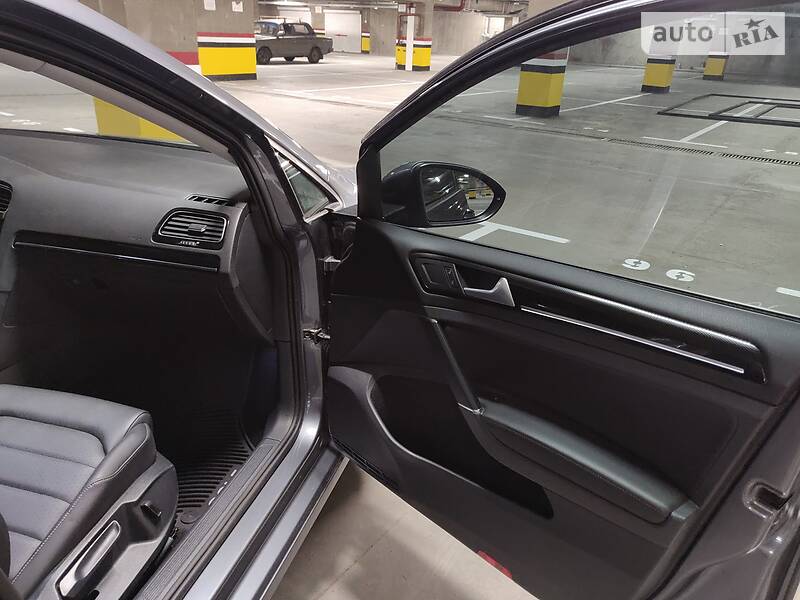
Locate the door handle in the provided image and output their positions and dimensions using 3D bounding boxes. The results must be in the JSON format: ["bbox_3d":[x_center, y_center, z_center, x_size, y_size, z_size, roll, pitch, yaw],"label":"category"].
[{"bbox_3d":[0.160,-0.017,1.040,0.105,0.045,0.030,22,31,35],"label":"door handle"}]

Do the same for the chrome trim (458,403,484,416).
[{"bbox_3d":[0.138,0.205,1.091,0.055,0.018,0.025,22,31,35],"label":"chrome trim"}]

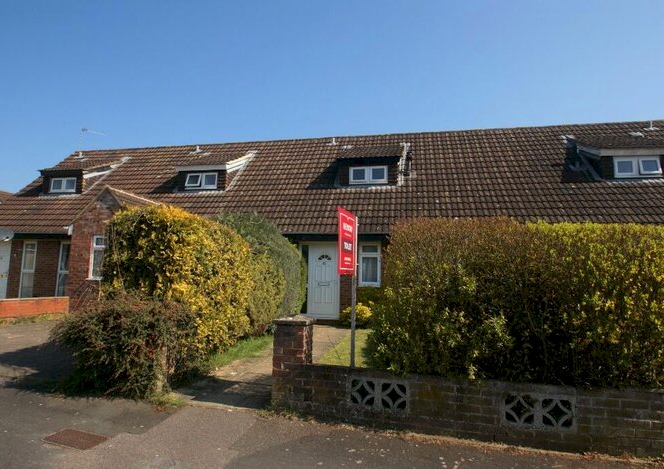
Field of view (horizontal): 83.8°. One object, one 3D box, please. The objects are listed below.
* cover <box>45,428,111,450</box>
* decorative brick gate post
[{"bbox_3d":[-2.096,1.694,3.029,0.450,0.025,0.230,0,-6,15],"label":"cover"},{"bbox_3d":[-0.398,1.316,3.912,0.335,0.895,0.335,0,-6,15],"label":"decorative brick gate post"}]

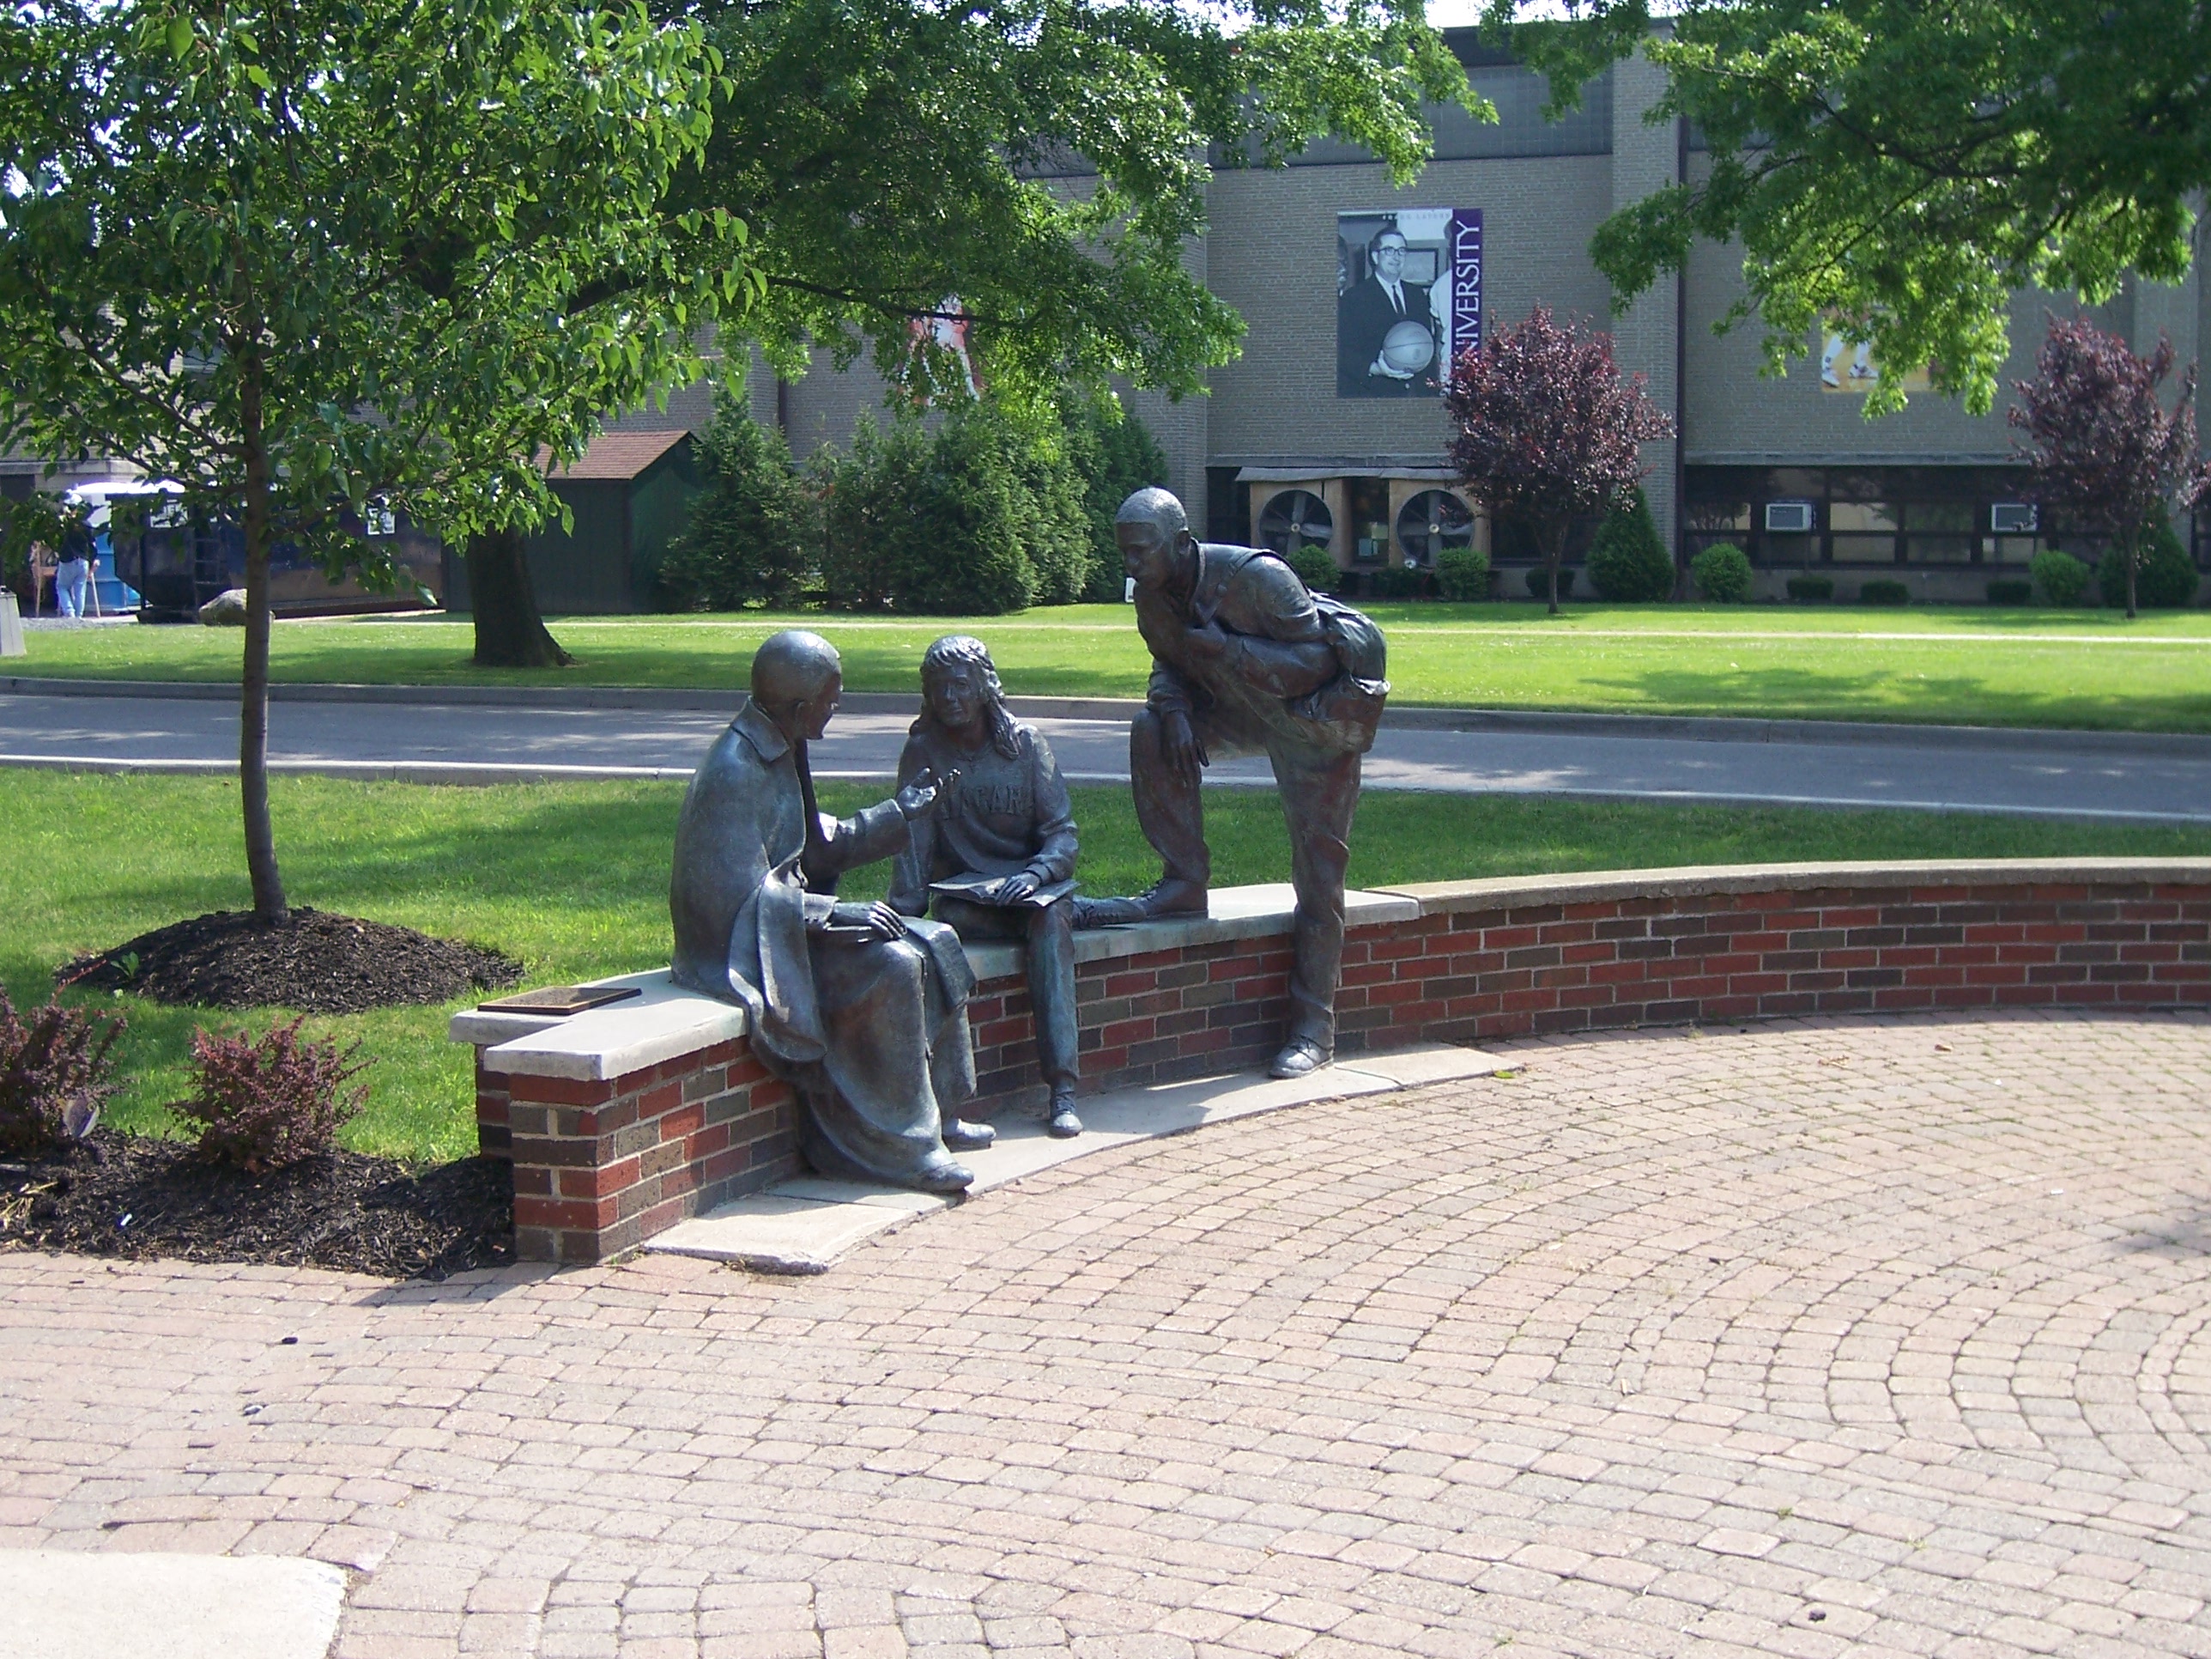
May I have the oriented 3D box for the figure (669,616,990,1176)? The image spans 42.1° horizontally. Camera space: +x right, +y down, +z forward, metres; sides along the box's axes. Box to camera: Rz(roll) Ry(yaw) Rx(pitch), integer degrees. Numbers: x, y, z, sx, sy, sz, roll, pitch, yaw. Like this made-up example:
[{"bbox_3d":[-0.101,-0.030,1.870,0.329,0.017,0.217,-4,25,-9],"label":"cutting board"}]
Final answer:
[{"bbox_3d":[-0.697,0.181,7.311,0.820,1.355,0.720,0,6,10],"label":"figure"}]

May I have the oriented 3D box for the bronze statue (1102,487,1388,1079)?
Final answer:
[{"bbox_3d":[0.423,-0.155,8.504,0.840,1.730,0.580,-4,7,-25],"label":"bronze statue"}]

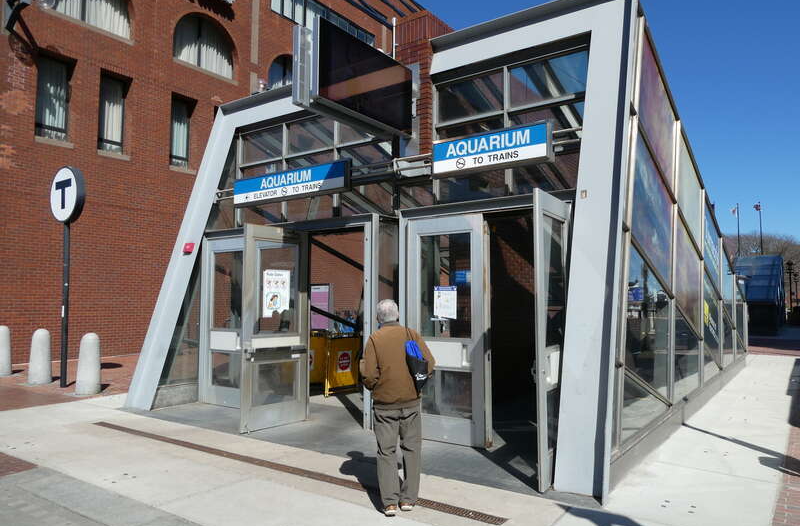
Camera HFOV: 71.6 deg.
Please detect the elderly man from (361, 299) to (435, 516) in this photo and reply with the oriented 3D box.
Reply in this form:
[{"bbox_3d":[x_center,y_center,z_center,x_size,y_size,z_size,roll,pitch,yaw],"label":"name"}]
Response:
[{"bbox_3d":[-0.036,1.099,4.383,0.560,1.618,0.400,0,-5,-5],"label":"elderly man"}]

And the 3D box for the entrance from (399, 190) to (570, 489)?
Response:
[{"bbox_3d":[0.682,0.636,5.838,2.310,2.775,1.054,-3,-6,36],"label":"entrance"}]

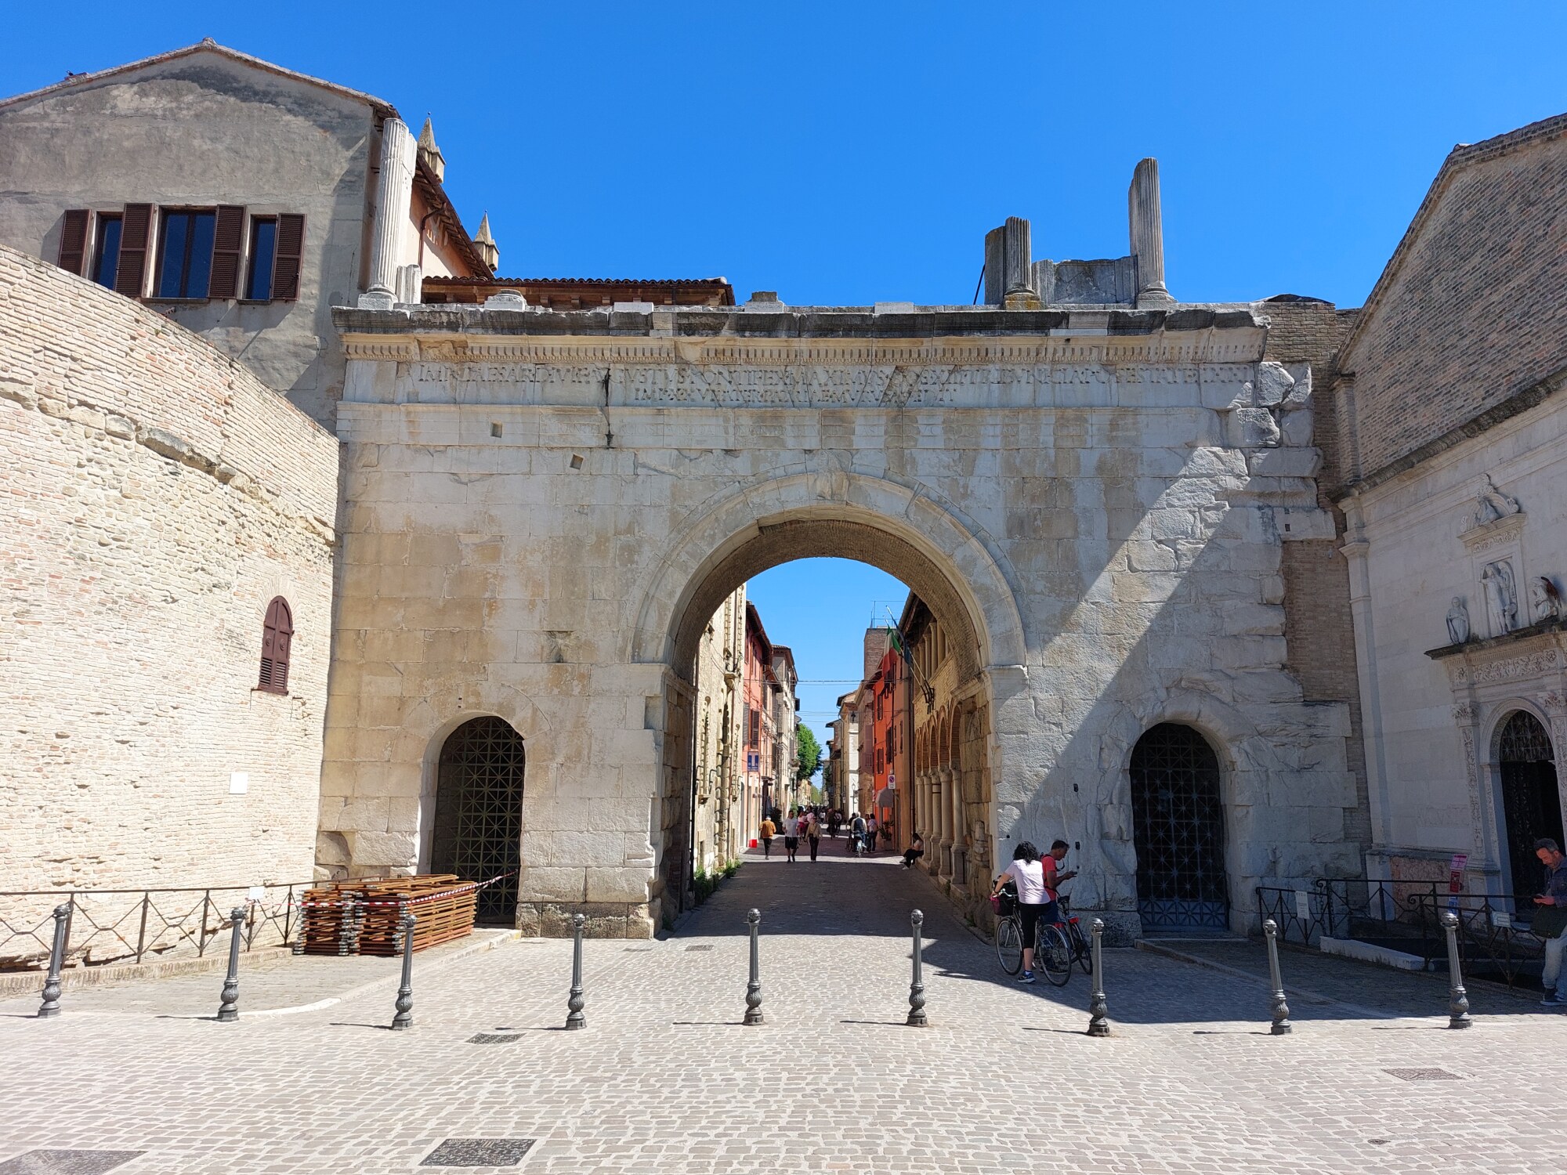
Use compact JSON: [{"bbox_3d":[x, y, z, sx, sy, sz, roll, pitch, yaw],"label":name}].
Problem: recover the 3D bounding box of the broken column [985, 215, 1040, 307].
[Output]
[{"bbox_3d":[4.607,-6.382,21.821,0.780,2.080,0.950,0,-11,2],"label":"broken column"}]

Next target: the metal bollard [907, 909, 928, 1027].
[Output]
[{"bbox_3d":[1.196,3.401,9.744,0.180,1.000,0.180,1,-11,0],"label":"metal bollard"}]

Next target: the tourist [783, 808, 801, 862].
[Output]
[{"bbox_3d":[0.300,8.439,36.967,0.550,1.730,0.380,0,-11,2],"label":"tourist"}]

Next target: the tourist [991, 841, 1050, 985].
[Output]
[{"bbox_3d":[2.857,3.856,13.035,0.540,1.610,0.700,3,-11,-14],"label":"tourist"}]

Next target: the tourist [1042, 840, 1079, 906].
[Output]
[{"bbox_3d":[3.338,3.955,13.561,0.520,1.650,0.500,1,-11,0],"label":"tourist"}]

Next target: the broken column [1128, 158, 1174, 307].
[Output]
[{"bbox_3d":[5.986,-5.719,17.901,0.700,2.662,0.720,0,-11,2],"label":"broken column"}]

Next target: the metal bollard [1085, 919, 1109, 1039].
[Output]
[{"bbox_3d":[2.878,3.579,9.998,0.190,1.015,0.190,0,-11,2],"label":"metal bollard"}]

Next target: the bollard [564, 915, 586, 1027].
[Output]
[{"bbox_3d":[-1.895,3.536,10.048,0.190,1.015,0.190,0,-11,2],"label":"bollard"}]

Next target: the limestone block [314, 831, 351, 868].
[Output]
[{"bbox_3d":[-8.182,4.795,19.916,0.720,0.600,0.550,0,-11,2],"label":"limestone block"}]

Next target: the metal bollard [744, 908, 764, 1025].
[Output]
[{"bbox_3d":[-0.268,3.531,10.148,0.190,1.015,0.190,0,-11,2],"label":"metal bollard"}]

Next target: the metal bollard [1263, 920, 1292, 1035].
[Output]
[{"bbox_3d":[4.540,3.580,10.021,0.180,1.000,0.180,1,-11,0],"label":"metal bollard"}]

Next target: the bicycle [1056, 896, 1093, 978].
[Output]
[{"bbox_3d":[3.670,4.379,14.061,0.600,1.050,1.750,-7,-10,-6],"label":"bicycle"}]

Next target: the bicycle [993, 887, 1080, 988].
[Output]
[{"bbox_3d":[2.972,4.148,13.021,0.600,1.080,1.750,-1,-10,-17],"label":"bicycle"}]

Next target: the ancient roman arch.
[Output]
[{"bbox_3d":[0.962,0.723,22.268,18.900,12.000,4.800,0,-11,2],"label":"ancient roman arch"}]

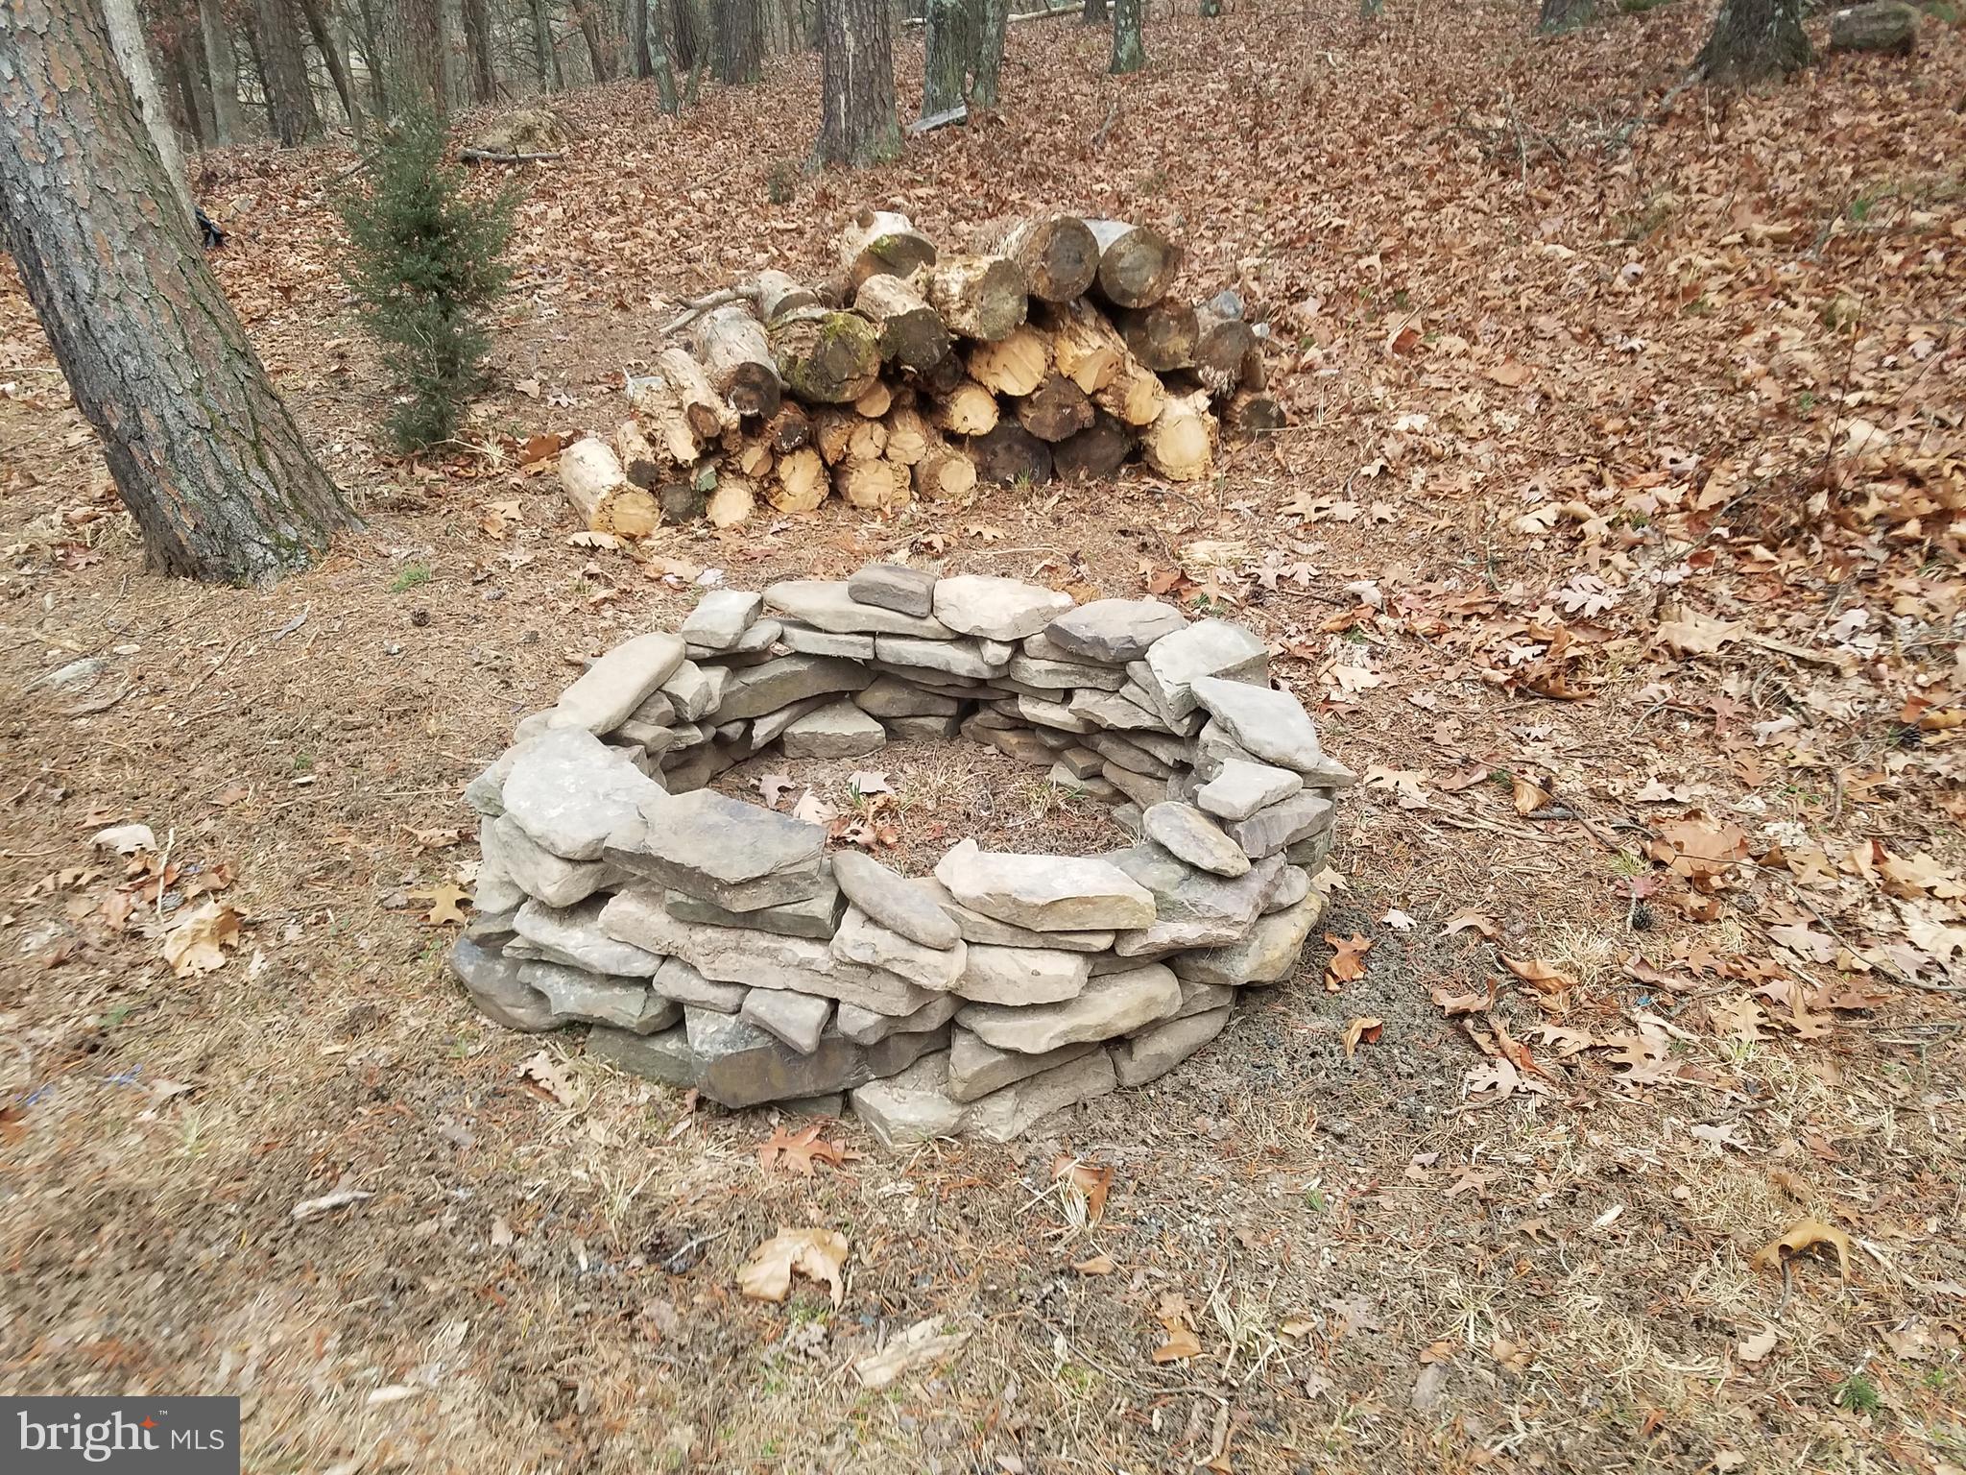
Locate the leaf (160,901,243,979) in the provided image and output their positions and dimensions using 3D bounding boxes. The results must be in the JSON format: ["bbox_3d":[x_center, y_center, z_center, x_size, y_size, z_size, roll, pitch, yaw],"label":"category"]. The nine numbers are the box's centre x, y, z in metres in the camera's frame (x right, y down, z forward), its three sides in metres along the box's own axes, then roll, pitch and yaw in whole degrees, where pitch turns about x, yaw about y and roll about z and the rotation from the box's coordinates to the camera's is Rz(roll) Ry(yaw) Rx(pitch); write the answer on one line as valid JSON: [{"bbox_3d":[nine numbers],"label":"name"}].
[{"bbox_3d":[-1.400,0.362,2.648,0.135,0.045,0.165,-12,27,-24],"label":"leaf"}]

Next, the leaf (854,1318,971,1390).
[{"bbox_3d":[-0.088,0.754,1.811,0.149,0.025,0.070,-10,26,-21],"label":"leaf"}]

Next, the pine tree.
[{"bbox_3d":[-2.110,-1.716,5.647,0.670,1.220,0.670,0,24,0],"label":"pine tree"}]

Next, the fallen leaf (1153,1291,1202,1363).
[{"bbox_3d":[0.243,0.736,1.845,0.061,0.030,0.085,0,24,0],"label":"fallen leaf"}]

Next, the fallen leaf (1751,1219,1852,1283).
[{"bbox_3d":[1.081,0.677,1.950,0.132,0.050,0.073,0,24,0],"label":"fallen leaf"}]

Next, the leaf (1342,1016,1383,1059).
[{"bbox_3d":[0.613,0.485,2.384,0.067,0.040,0.072,0,24,0],"label":"leaf"}]

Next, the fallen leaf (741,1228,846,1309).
[{"bbox_3d":[-0.247,0.691,1.927,0.144,0.045,0.106,0,24,0],"label":"fallen leaf"}]

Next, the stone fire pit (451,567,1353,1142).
[{"bbox_3d":[-0.140,0.090,2.871,1.640,0.360,1.640,0,24,0],"label":"stone fire pit"}]

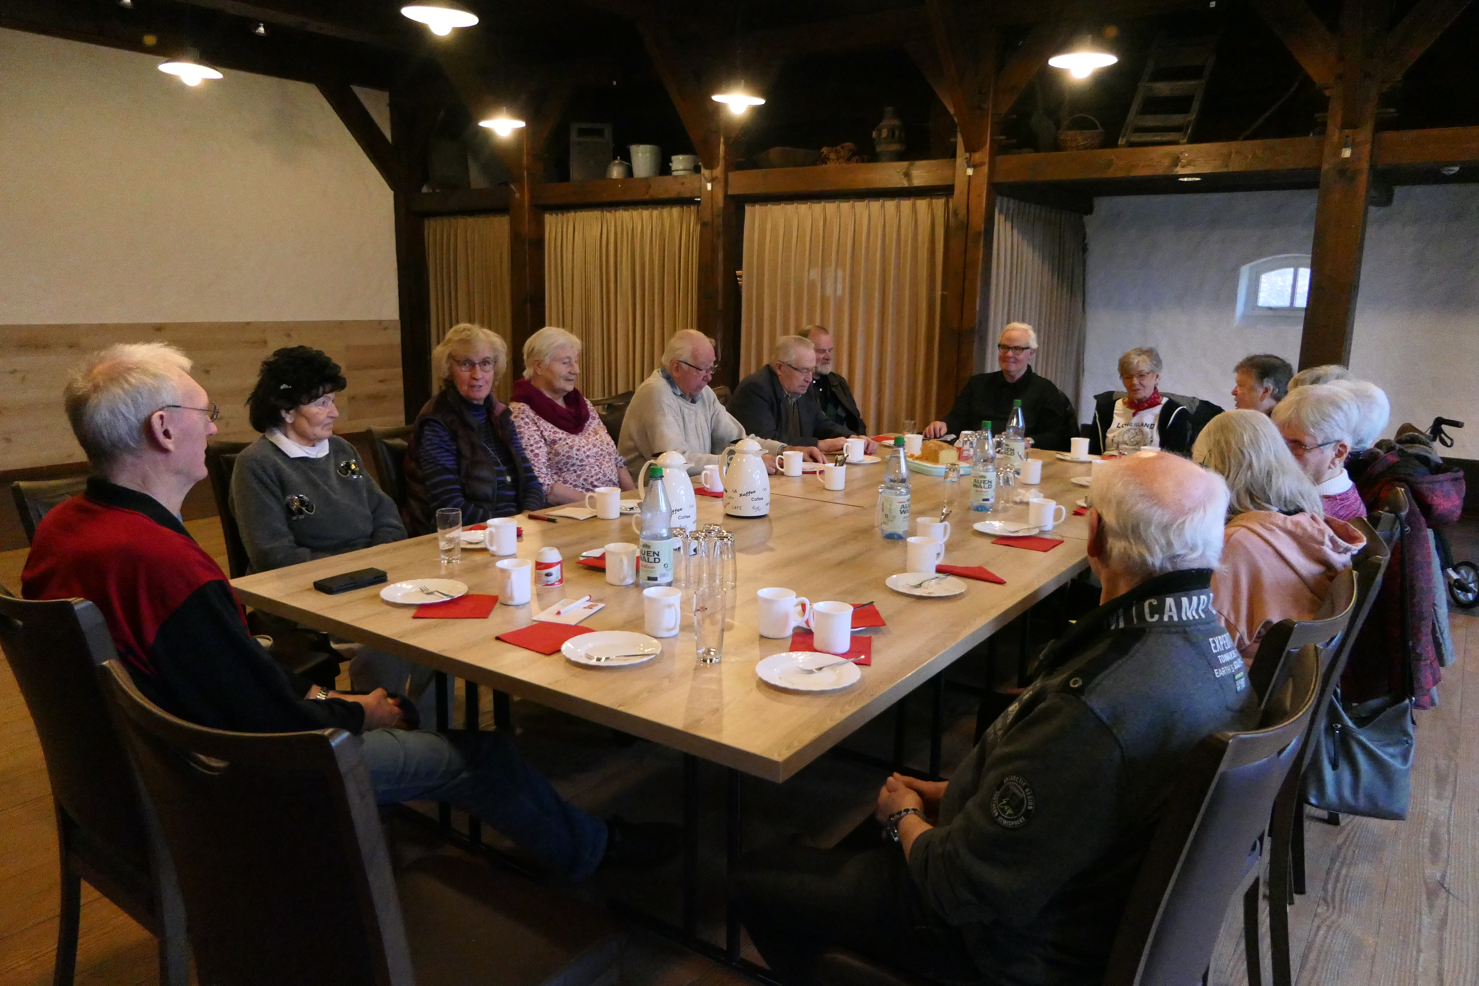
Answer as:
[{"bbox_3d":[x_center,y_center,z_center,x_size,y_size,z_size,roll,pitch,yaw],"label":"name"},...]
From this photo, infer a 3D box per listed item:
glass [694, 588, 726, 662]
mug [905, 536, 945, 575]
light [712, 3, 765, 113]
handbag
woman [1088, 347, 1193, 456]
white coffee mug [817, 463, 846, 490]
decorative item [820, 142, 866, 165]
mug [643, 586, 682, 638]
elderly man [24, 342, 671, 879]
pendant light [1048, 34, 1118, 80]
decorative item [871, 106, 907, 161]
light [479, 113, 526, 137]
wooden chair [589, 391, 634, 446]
[{"bbox_3d":[-0.056,0.259,1.940,0.061,0.132,0.061,1,11,0],"label":"glass"},{"bbox_3d":[0.480,0.162,2.513,0.111,0.086,0.081,-4,12,-21],"label":"mug"},{"bbox_3d":[-0.006,-2.182,4.969,0.275,0.524,0.275,0,12,0],"label":"light"},{"bbox_3d":[1.620,0.681,2.588,0.260,0.340,0.100,6,13,26],"label":"handbag"},{"bbox_3d":[1.751,-0.047,4.537,0.500,1.220,0.740,8,14,35],"label":"woman"},{"bbox_3d":[0.336,-0.056,3.602,0.111,0.086,0.081,1,11,6],"label":"white coffee mug"},{"bbox_3d":[0.657,-2.150,6.269,0.270,0.155,0.200,6,13,28],"label":"decorative item"},{"bbox_3d":[-0.151,0.247,2.021,0.079,0.088,0.110,-7,13,-31],"label":"mug"},{"bbox_3d":[-0.622,0.376,2.040,1.200,1.350,0.560,-9,15,-42],"label":"elderly man"},{"bbox_3d":[1.477,-1.871,4.233,0.295,0.185,0.295,6,13,28],"label":"pendant light"},{"bbox_3d":[0.929,-2.215,6.119,0.205,0.355,0.205,6,13,28],"label":"decorative item"},{"bbox_3d":[-1.406,-2.193,5.862,0.275,0.165,0.275,1,11,0],"label":"light"},{"bbox_3d":[-0.390,0.108,4.311,0.580,1.005,0.460,9,14,35],"label":"wooden chair"}]

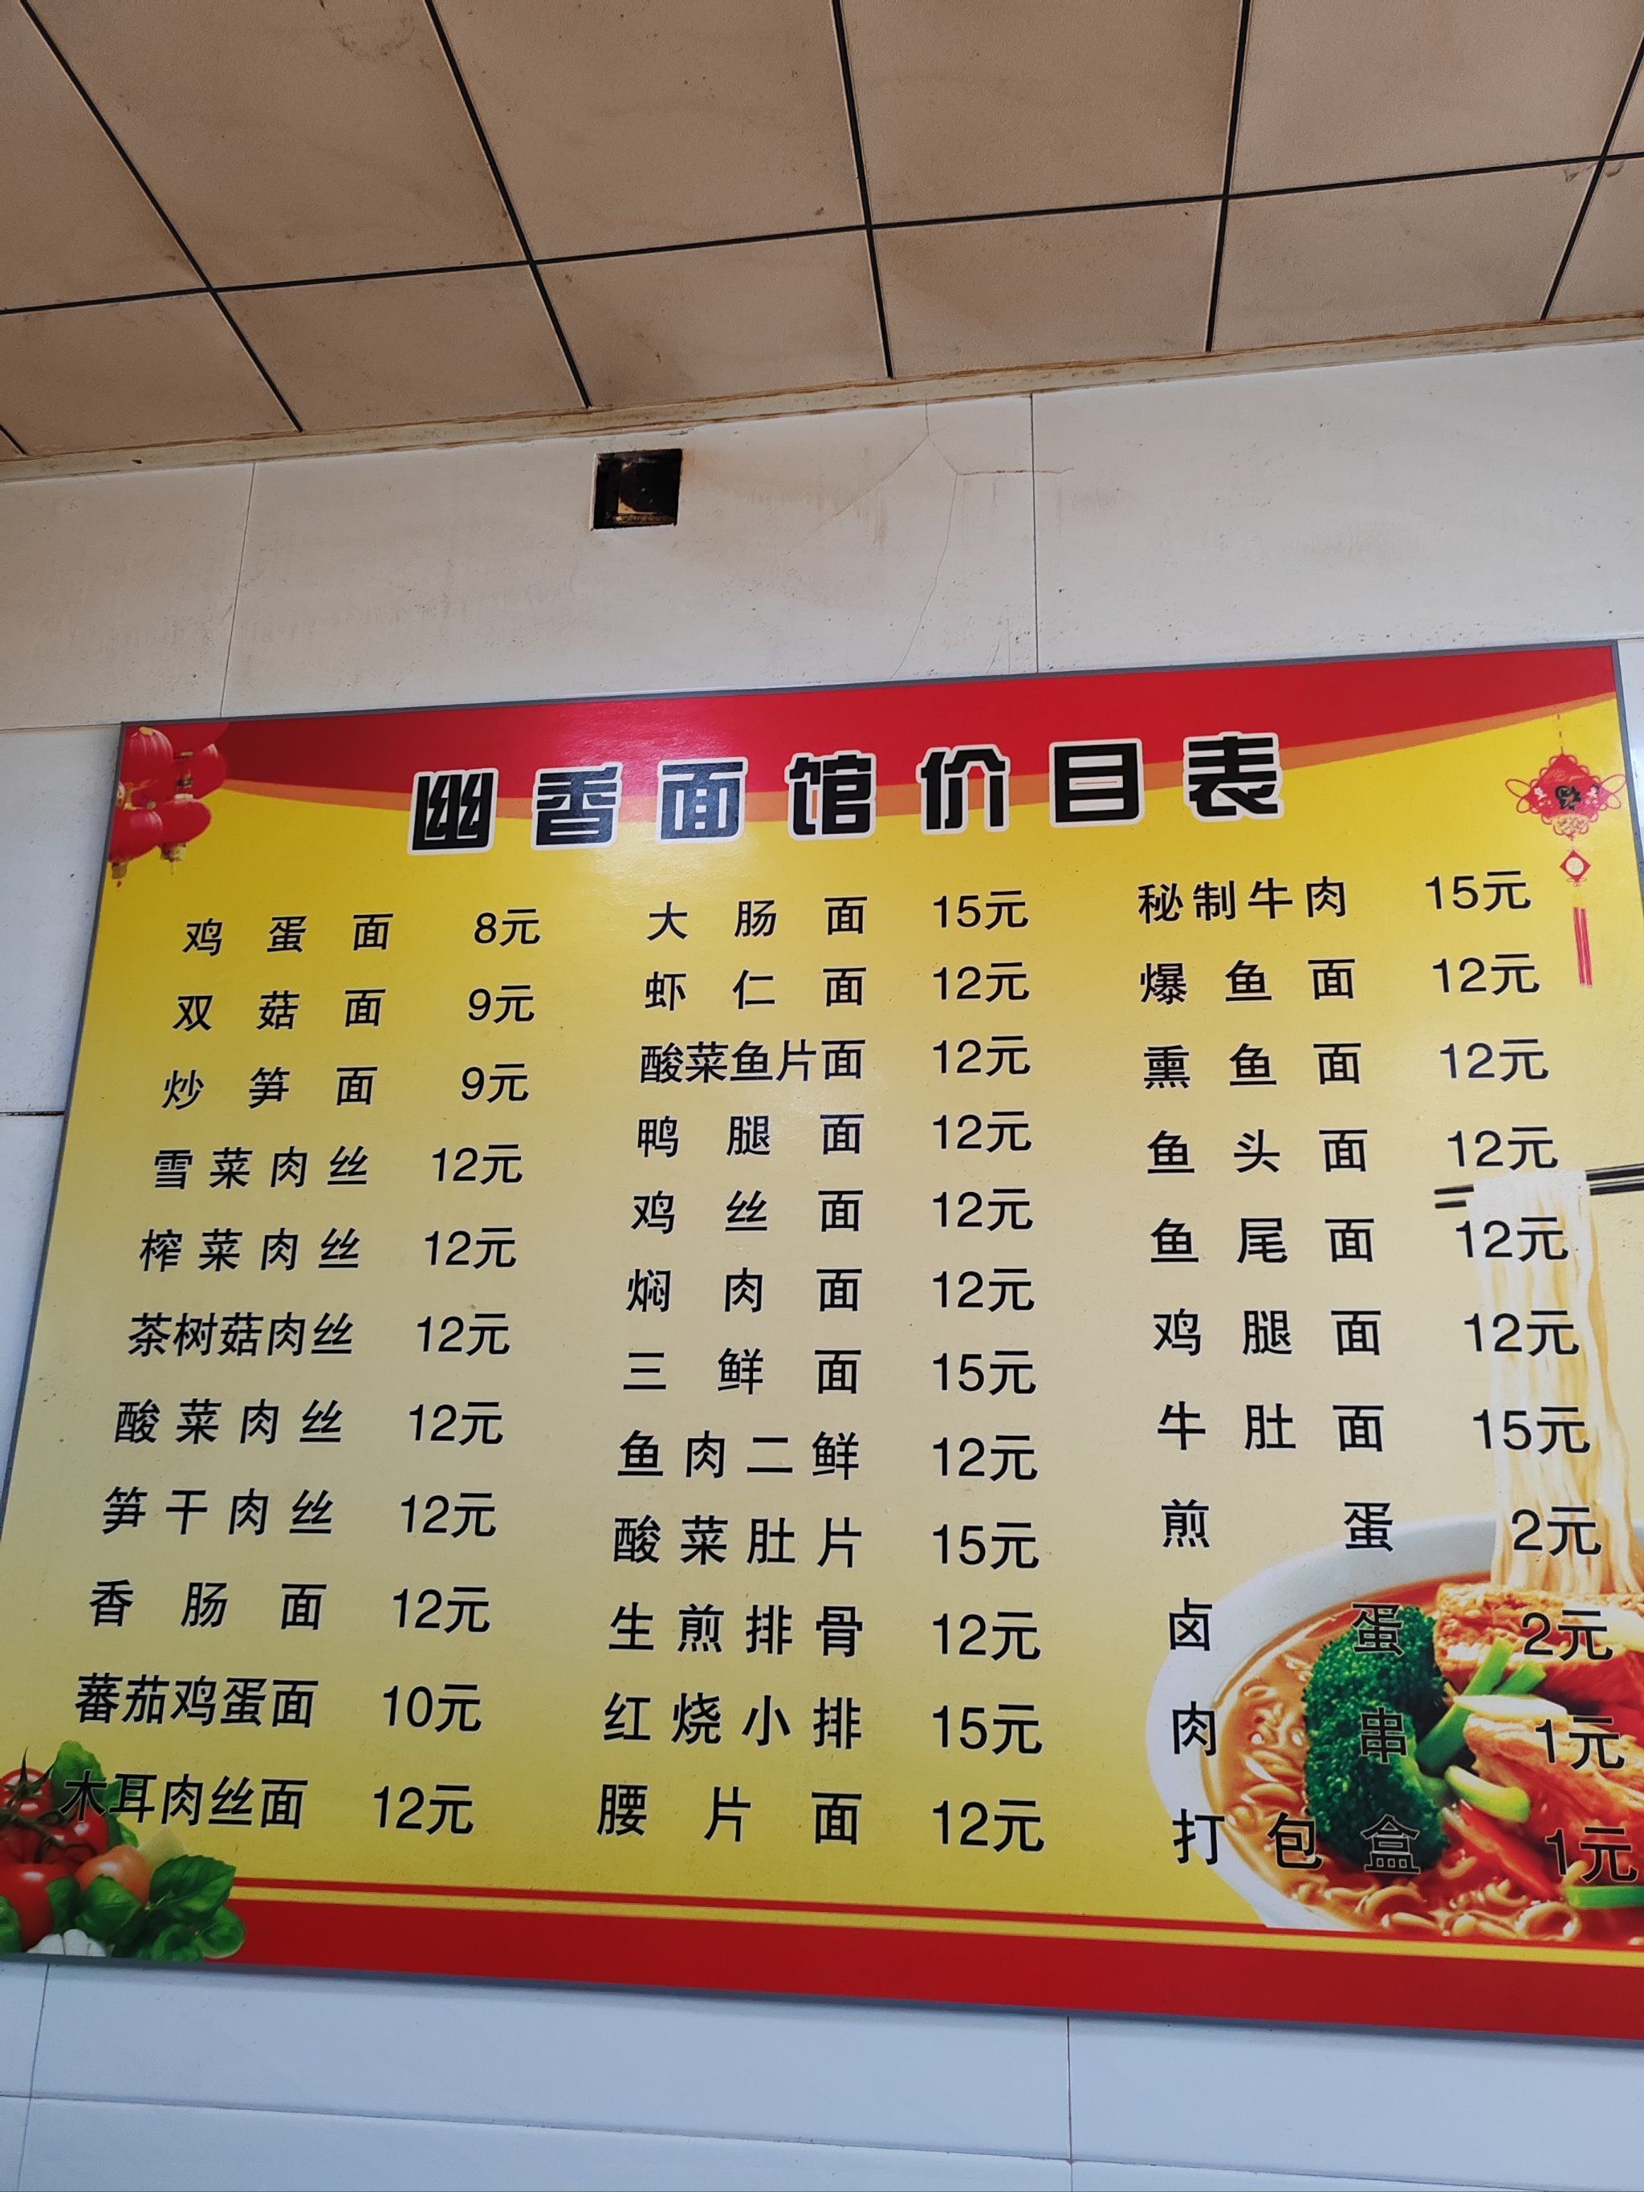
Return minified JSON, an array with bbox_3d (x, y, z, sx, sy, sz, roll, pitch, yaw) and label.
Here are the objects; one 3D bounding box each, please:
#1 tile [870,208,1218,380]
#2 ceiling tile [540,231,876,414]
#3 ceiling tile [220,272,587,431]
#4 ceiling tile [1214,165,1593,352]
[{"bbox_3d":[0.201,-0.723,1.532,0.294,0.015,0.185,-1,-17,8],"label":"tile"},{"bbox_3d":[-0.094,-0.715,1.575,0.294,0.015,0.190,-1,-17,8],"label":"ceiling tile"},{"bbox_3d":[-0.389,-0.707,1.616,0.294,0.015,0.192,-1,-17,8],"label":"ceiling tile"},{"bbox_3d":[0.496,-0.730,1.490,0.294,0.015,0.182,-1,-17,8],"label":"ceiling tile"}]

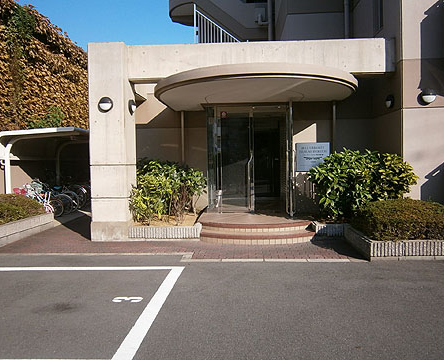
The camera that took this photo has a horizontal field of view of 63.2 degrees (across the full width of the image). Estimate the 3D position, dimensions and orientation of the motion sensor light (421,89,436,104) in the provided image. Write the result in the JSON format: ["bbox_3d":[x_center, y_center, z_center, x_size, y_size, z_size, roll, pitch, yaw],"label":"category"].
[{"bbox_3d":[3.332,-1.358,5.826,0.240,0.250,0.130,0,2,3],"label":"motion sensor light"}]

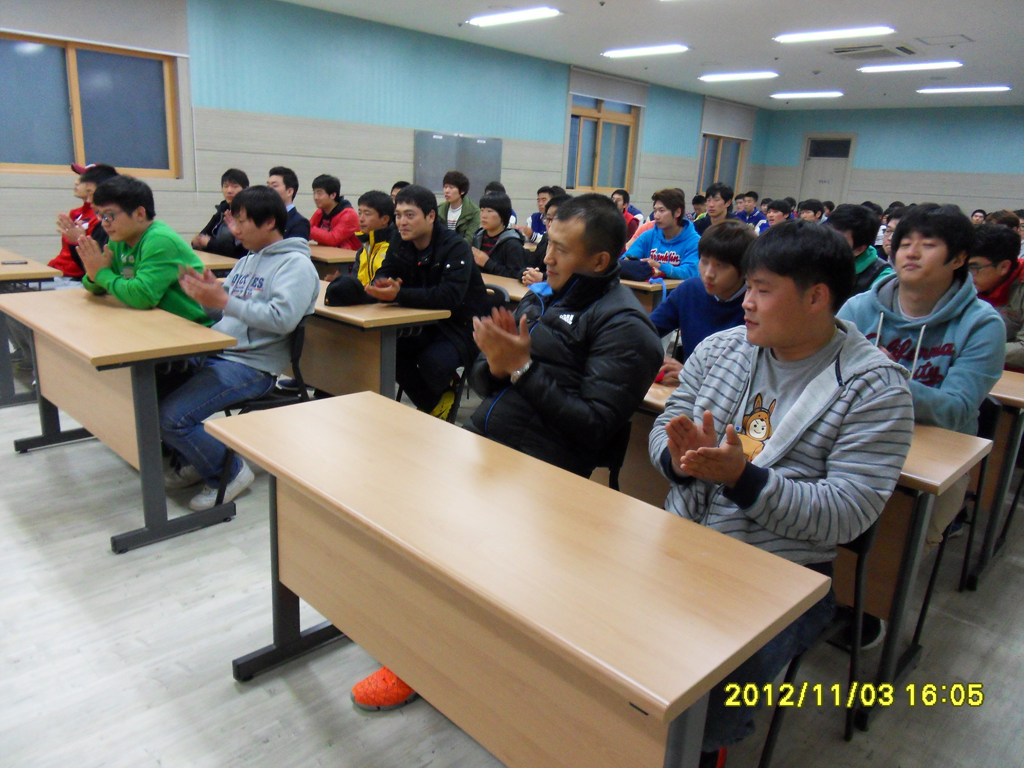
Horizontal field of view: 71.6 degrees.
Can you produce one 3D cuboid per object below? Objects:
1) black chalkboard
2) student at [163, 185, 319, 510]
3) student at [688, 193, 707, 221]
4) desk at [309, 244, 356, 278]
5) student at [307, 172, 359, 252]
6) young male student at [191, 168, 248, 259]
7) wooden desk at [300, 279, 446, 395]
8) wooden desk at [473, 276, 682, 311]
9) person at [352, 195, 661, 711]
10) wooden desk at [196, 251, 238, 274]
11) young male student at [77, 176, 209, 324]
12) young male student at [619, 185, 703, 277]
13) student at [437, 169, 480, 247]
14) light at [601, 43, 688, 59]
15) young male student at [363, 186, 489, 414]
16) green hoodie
[{"bbox_3d":[-0.613,-2.534,8.605,1.384,0.920,0.050,-13,22,-43],"label":"black chalkboard"},{"bbox_3d":[-1.137,-0.137,2.891,0.540,1.290,0.680,18,21,42],"label":"student"},{"bbox_3d":[2.239,-1.659,8.783,0.750,1.280,0.520,-13,22,-43],"label":"student"},{"bbox_3d":[-1.681,-0.747,5.940,1.380,0.740,0.500,18,21,42],"label":"desk"},{"bbox_3d":[-1.625,-1.102,6.119,0.520,1.330,0.720,18,21,42],"label":"student"},{"bbox_3d":[-2.241,-0.979,5.545,0.530,1.340,0.740,18,21,42],"label":"young male student"},{"bbox_3d":[-1.045,-0.147,4.078,0.530,0.710,1.480,-13,22,-43],"label":"wooden desk"},{"bbox_3d":[0.645,-0.576,5.858,0.530,0.710,1.480,-13,22,-43],"label":"wooden desk"},{"bbox_3d":[0.022,0.200,1.840,0.800,1.340,0.550,-9,20,-37],"label":"person"},{"bbox_3d":[-2.649,-0.682,5.637,0.530,0.710,1.480,-13,22,-43],"label":"wooden desk"},{"bbox_3d":[-1.660,-0.319,3.323,0.500,1.249,0.820,18,22,41],"label":"young male student"},{"bbox_3d":[0.990,-0.713,5.050,0.520,1.328,0.780,13,19,32],"label":"young male student"},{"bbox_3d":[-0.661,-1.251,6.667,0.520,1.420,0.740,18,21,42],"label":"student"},{"bbox_3d":[1.629,-4.102,8.760,1.200,0.080,0.220,15,20,36],"label":"light"},{"bbox_3d":[-0.409,-0.420,3.964,0.530,1.270,0.680,16,21,38],"label":"young male student"},{"bbox_3d":[-1.651,-0.467,3.311,0.570,0.620,0.480,18,21,42],"label":"green hoodie"}]

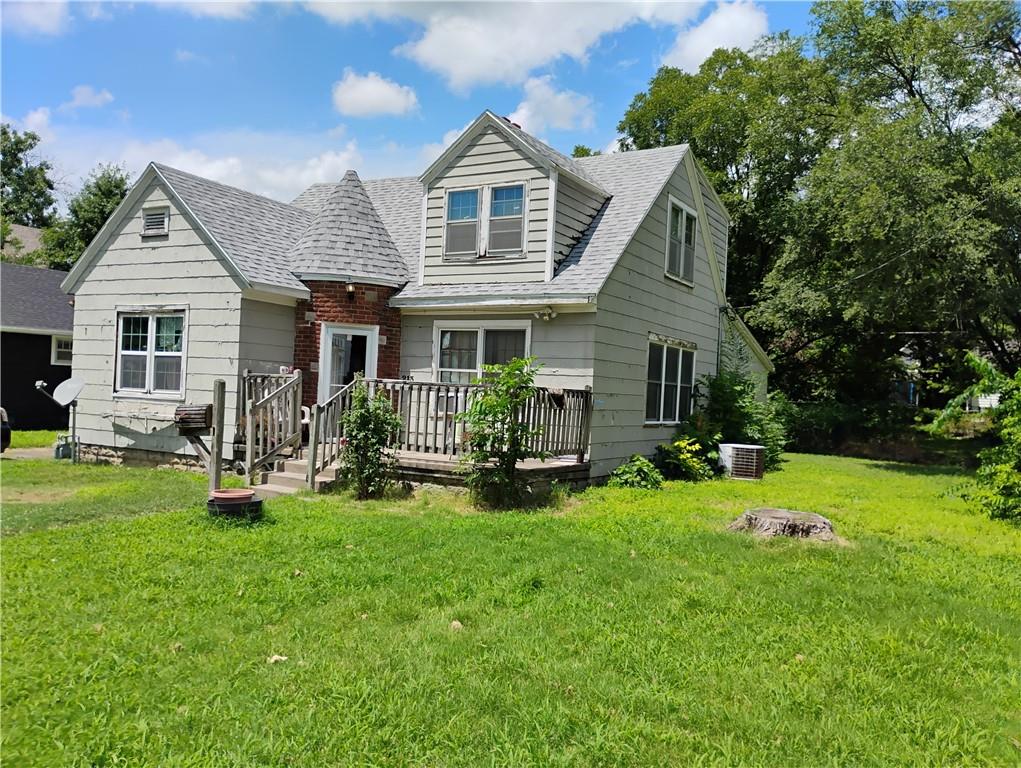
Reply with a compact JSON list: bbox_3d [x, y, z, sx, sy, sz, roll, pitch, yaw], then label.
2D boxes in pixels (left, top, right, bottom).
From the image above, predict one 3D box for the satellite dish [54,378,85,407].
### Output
[{"bbox_3d":[-7.966,0.135,14.900,0.580,0.600,0.200,2,-20,37],"label":"satellite dish"}]

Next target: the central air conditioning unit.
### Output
[{"bbox_3d":[3.929,1.286,13.975,0.620,0.580,0.620,2,-1,30],"label":"central air conditioning unit"}]

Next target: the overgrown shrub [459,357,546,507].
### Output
[{"bbox_3d":[-0.102,0.603,10.500,1.100,1.850,1.050,2,-1,0],"label":"overgrown shrub"}]

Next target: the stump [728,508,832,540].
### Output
[{"bbox_3d":[2.967,1.527,9.050,1.100,0.240,1.000,2,-1,0],"label":"stump"}]

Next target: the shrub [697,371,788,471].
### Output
[{"bbox_3d":[4.397,0.670,15.600,1.680,1.900,1.600,2,-1,0],"label":"shrub"}]

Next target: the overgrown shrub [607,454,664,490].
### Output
[{"bbox_3d":[1.814,1.263,12.000,0.830,0.500,0.750,2,-1,0],"label":"overgrown shrub"}]

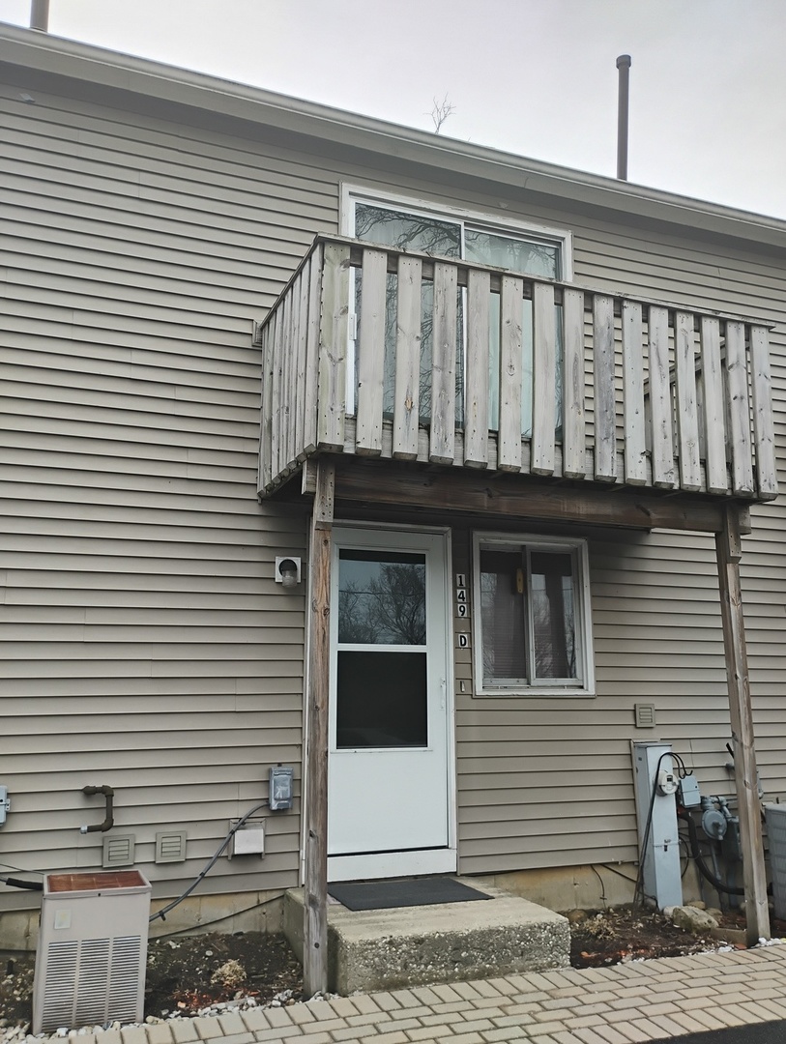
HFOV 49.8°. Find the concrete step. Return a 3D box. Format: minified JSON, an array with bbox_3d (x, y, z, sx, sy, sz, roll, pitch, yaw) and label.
[{"bbox_3d":[0.144,2.230,4.680,1.245,0.225,1.160,4,-11,-21],"label":"concrete step"}]

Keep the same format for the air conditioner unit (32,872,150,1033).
[{"bbox_3d":[-1.352,1.901,3.803,0.450,0.560,0.410,4,-11,-21],"label":"air conditioner unit"}]

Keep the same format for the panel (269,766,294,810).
[{"bbox_3d":[-0.671,1.587,5.050,0.135,0.245,0.090,4,-11,-21],"label":"panel"}]

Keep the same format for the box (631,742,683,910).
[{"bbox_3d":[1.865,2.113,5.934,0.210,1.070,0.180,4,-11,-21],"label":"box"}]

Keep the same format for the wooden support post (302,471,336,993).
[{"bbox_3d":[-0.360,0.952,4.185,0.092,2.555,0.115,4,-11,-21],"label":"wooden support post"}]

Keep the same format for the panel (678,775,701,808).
[{"bbox_3d":[2.133,1.955,6.120,0.145,0.195,0.080,4,-11,-21],"label":"panel"}]

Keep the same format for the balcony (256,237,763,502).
[{"bbox_3d":[0.788,-0.708,5.407,3.025,1.180,1.300,4,-11,-21],"label":"balcony"}]

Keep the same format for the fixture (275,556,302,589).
[{"bbox_3d":[-0.646,0.310,5.282,0.162,0.195,0.125,4,-11,-21],"label":"fixture"}]

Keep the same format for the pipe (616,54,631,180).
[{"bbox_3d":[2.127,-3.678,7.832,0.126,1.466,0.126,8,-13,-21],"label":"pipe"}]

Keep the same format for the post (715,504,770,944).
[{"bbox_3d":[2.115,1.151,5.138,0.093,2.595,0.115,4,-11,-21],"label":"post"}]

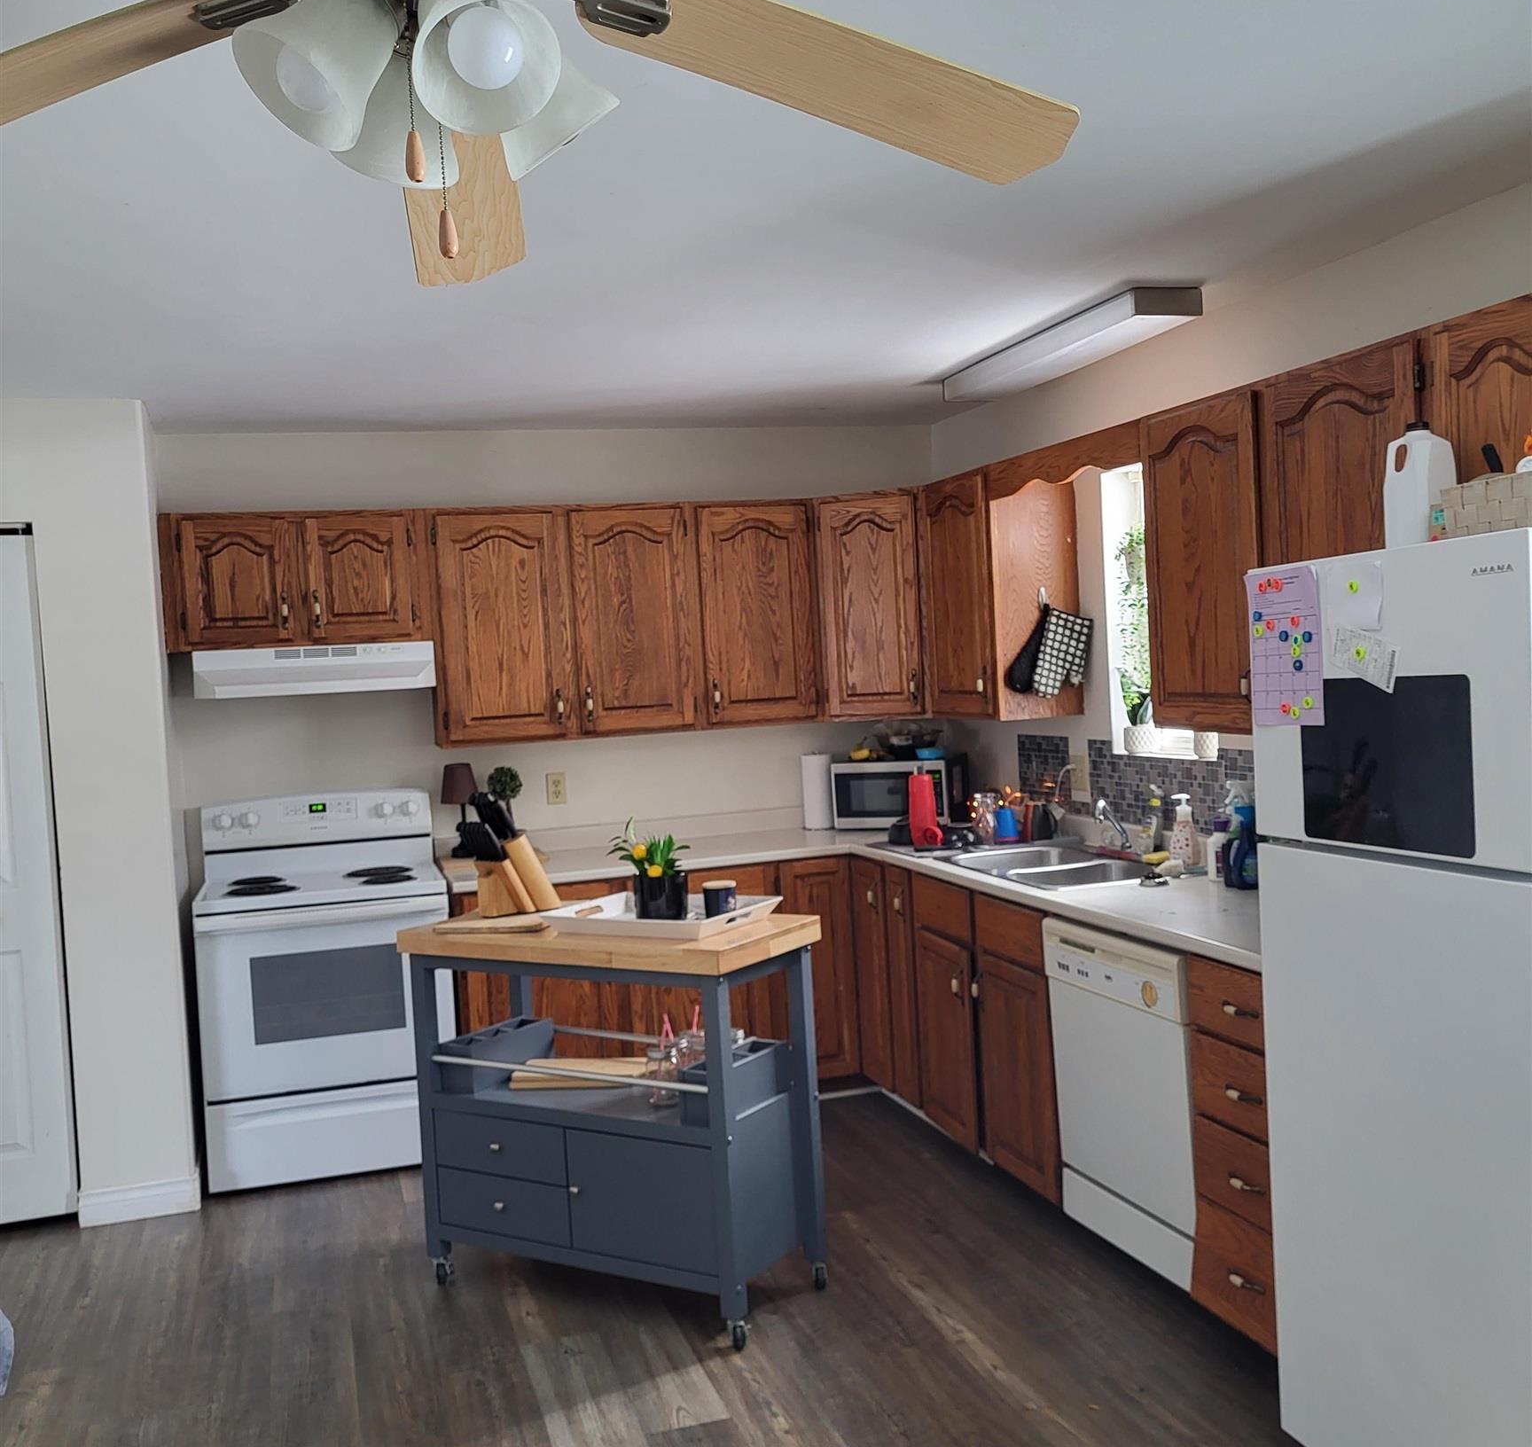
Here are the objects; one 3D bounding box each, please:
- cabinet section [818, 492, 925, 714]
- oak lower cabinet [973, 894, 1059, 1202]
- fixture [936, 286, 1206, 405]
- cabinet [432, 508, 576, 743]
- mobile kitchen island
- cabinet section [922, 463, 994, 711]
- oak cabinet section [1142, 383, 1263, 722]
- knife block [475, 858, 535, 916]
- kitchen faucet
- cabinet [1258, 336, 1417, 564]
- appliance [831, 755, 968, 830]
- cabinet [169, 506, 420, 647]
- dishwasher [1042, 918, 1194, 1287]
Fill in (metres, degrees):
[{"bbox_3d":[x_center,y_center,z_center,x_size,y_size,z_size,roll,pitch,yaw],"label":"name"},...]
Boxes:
[{"bbox_3d":[0.487,-0.429,5.686,0.460,0.810,0.380,-2,3,30],"label":"cabinet section"},{"bbox_3d":[0.973,0.877,4.356,0.612,0.818,0.480,-4,2,-17],"label":"oak lower cabinet"},{"bbox_3d":[0.837,-1.080,4.471,0.187,0.070,1.235,-4,2,-17],"label":"fixture"},{"bbox_3d":[-0.931,-0.340,5.385,0.459,0.802,0.335,-4,2,-18],"label":"cabinet"},{"bbox_3d":[-0.375,0.966,3.889,0.968,0.922,0.470,-2,3,31],"label":"mobile kitchen island"},{"bbox_3d":[0.806,-0.428,5.199,0.320,0.810,0.515,-4,2,-17],"label":"cabinet section"},{"bbox_3d":[1.224,-0.396,3.837,0.320,0.808,0.475,-4,2,-17],"label":"oak cabinet section"},{"bbox_3d":[-0.702,0.436,4.138,0.135,0.145,0.095,-5,3,-39],"label":"knife block"},{"bbox_3d":[1.052,0.313,4.614,0.160,0.175,0.080,-5,3,-34],"label":"kitchen faucet"},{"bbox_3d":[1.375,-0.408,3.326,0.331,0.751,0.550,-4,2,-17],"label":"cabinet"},{"bbox_3d":[0.512,0.262,5.757,0.437,0.257,0.350,-2,2,20],"label":"appliance"},{"bbox_3d":[-1.563,-0.479,5.178,0.775,0.440,0.335,-4,2,-18],"label":"cabinet"},{"bbox_3d":[1.126,0.888,3.809,0.610,0.802,0.625,-4,2,-17],"label":"dishwasher"}]

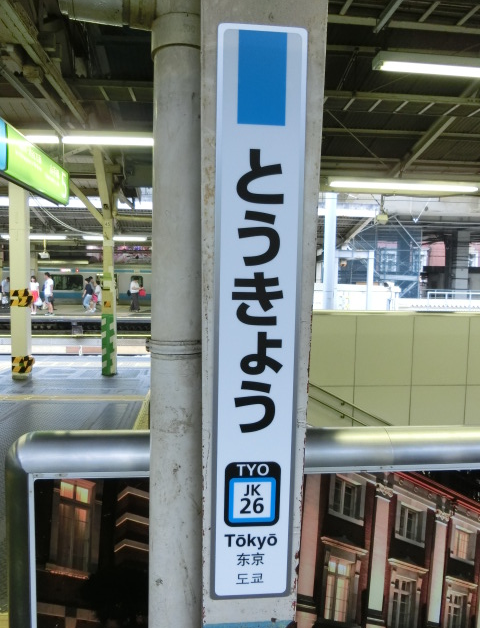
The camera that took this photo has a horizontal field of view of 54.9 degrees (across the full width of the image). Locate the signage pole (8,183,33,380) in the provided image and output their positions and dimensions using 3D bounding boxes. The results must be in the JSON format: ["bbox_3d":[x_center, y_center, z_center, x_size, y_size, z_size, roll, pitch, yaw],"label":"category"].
[{"bbox_3d":[-2.876,-0.502,6.077,0.200,2.740,0.180,1,4,-2],"label":"signage pole"}]

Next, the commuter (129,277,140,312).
[{"bbox_3d":[-4.822,-0.895,21.326,0.480,1.600,0.460,1,4,12],"label":"commuter"}]

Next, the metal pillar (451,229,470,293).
[{"bbox_3d":[16.771,-3.343,35.191,0.950,6.200,0.950,1,4,-2],"label":"metal pillar"}]

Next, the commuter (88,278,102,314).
[{"bbox_3d":[-6.351,-0.830,20.514,0.480,1.530,0.440,0,4,-5],"label":"commuter"}]

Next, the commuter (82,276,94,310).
[{"bbox_3d":[-6.678,-0.841,20.290,0.480,1.570,0.440,0,4,-5],"label":"commuter"}]

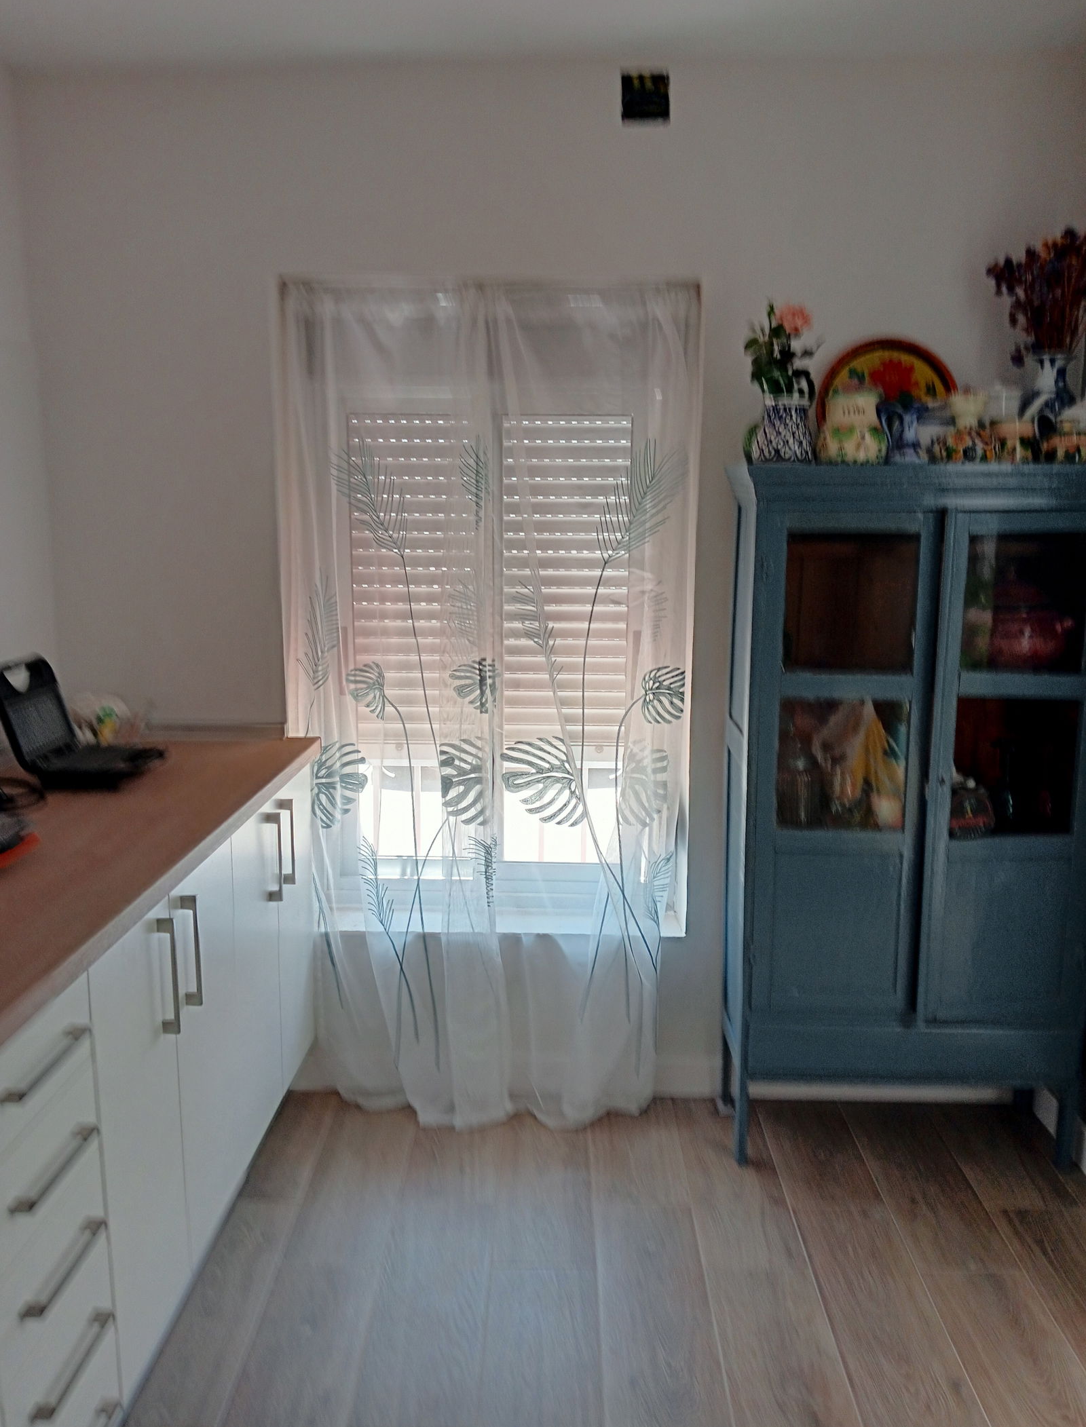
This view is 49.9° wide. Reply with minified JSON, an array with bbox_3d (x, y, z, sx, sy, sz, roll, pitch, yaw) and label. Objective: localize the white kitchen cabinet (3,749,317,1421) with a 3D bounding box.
[{"bbox_3d":[-0.903,0.676,2.086,0.613,0.879,1.727,1,9,1],"label":"white kitchen cabinet"}]

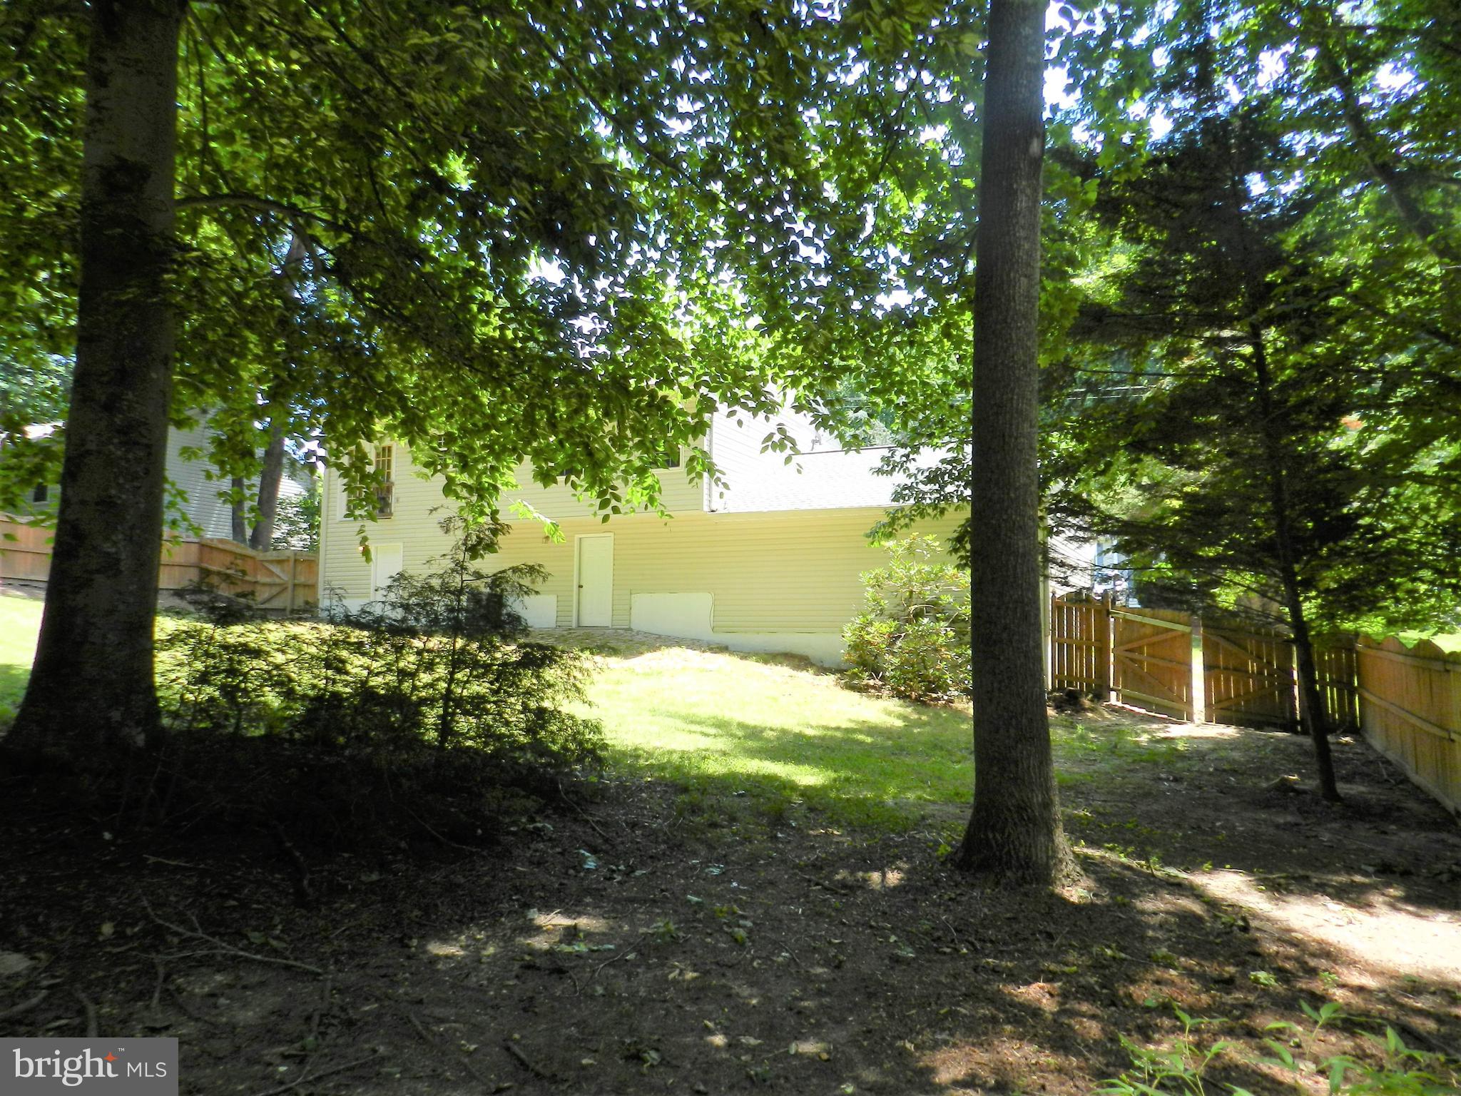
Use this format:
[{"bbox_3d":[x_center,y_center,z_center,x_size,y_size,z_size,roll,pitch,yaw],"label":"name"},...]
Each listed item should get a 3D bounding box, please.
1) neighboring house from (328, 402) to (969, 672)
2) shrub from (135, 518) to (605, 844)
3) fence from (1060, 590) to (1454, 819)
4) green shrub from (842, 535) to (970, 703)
[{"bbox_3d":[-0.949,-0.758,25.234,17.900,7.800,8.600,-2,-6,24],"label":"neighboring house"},{"bbox_3d":[-2.233,0.763,6.141,2.650,1.900,1.900,3,-6,-20],"label":"shrub"},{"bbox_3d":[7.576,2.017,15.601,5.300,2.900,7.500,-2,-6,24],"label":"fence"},{"bbox_3d":[3.358,1.123,17.433,2.750,2.950,2.300,1,-5,0],"label":"green shrub"}]

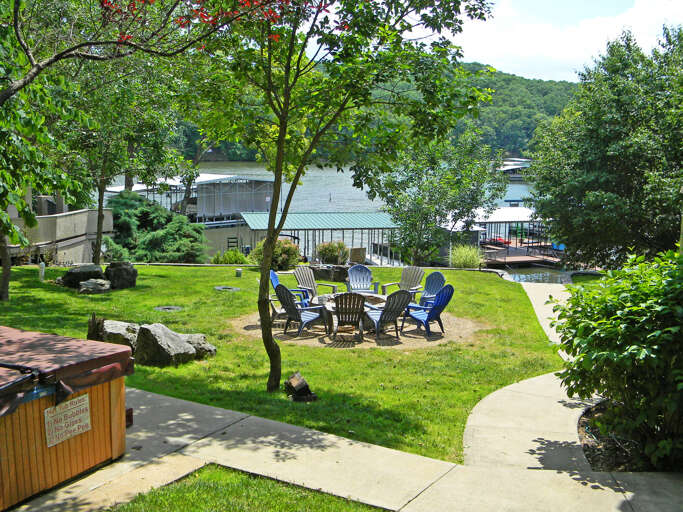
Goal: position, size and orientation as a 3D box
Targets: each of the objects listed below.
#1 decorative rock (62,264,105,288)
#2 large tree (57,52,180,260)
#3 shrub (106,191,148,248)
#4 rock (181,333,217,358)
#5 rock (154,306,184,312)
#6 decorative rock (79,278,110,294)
[{"bbox_3d":[-6.922,0.550,21.700,1.120,0.520,0.850,1,8,0],"label":"decorative rock"},{"bbox_3d":[-7.169,-3.070,26.000,4.100,6.800,4.000,1,8,0],"label":"large tree"},{"bbox_3d":[-7.848,-1.234,29.800,1.700,2.300,1.700,1,8,0],"label":"shrub"},{"bbox_3d":[-2.369,1.491,13.400,0.620,0.360,0.550,1,8,0],"label":"rock"},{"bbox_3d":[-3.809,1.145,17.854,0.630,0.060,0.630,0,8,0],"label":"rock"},{"bbox_3d":[-6.149,0.737,20.169,0.790,0.340,0.520,-1,8,-6],"label":"decorative rock"}]

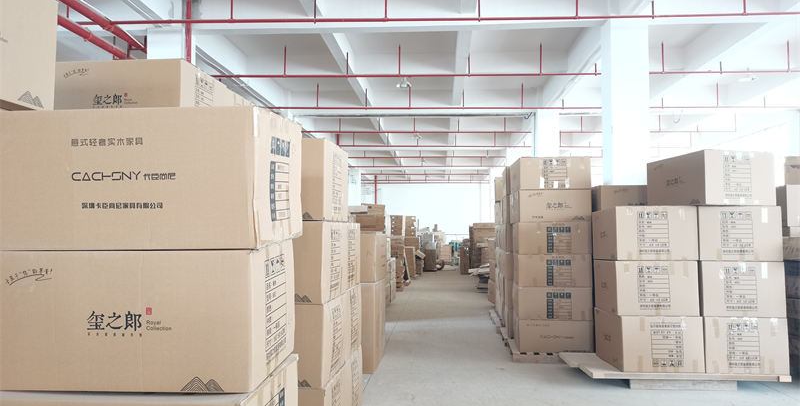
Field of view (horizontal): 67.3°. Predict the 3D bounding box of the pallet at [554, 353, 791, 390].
[{"bbox_3d":[2.736,1.727,6.183,1.988,0.145,1.016,0,-3,4],"label":"pallet"}]

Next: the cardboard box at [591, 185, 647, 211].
[{"bbox_3d":[3.016,0.077,7.770,1.020,0.520,0.780,0,-3,4],"label":"cardboard box"}]

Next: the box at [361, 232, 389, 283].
[{"bbox_3d":[-0.620,0.598,6.805,0.820,0.510,1.000,0,-3,4],"label":"box"}]

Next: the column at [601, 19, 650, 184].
[{"bbox_3d":[3.932,-0.543,10.473,0.625,5.146,0.610,0,-3,4],"label":"column"}]

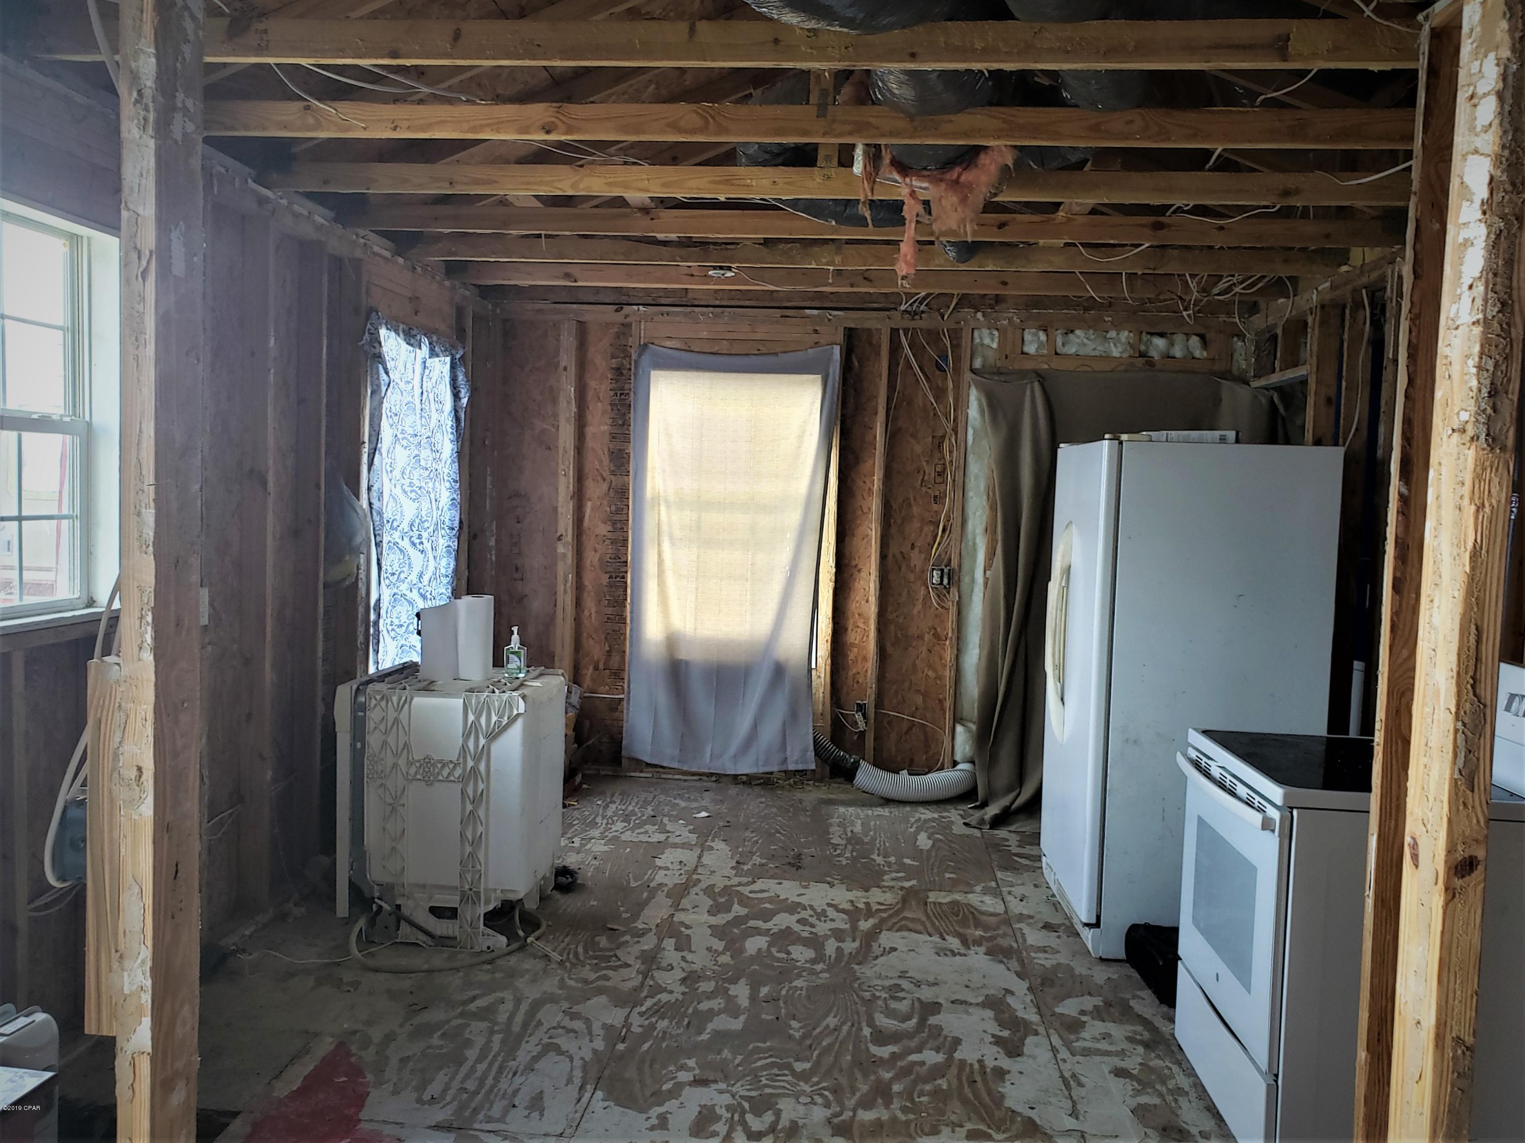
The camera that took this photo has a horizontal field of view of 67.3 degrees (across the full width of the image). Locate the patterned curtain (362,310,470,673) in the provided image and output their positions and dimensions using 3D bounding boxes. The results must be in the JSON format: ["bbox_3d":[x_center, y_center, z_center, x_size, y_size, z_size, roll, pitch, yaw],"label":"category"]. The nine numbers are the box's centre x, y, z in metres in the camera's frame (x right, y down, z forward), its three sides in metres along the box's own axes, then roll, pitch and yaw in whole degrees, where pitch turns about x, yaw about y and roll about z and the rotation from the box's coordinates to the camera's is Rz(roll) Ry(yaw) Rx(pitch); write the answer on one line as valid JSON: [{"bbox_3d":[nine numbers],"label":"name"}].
[{"bbox_3d":[-1.553,-0.258,5.180,0.100,1.650,1.150,2,3,5],"label":"patterned curtain"}]

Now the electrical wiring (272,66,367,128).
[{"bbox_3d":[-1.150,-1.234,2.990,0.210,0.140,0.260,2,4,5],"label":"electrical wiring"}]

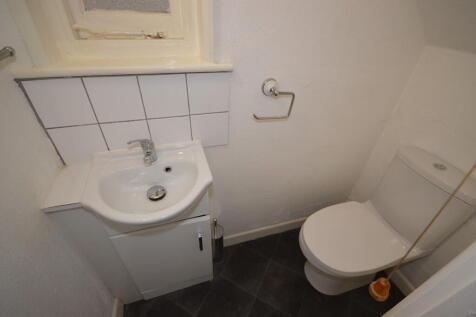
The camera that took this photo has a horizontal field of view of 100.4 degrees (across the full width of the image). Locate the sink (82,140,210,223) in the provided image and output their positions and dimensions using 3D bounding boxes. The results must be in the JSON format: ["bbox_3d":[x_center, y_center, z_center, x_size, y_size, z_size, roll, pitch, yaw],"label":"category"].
[{"bbox_3d":[-0.296,0.105,0.685,0.396,0.150,0.344,-9,36,-15],"label":"sink"}]

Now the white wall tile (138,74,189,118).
[{"bbox_3d":[-0.256,-0.219,0.701,0.151,0.148,0.008,-9,36,-15],"label":"white wall tile"}]

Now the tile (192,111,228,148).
[{"bbox_3d":[-0.114,-0.116,0.826,0.151,0.150,0.008,-9,36,-15],"label":"tile"}]

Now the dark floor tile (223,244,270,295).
[{"bbox_3d":[0.050,0.619,1.130,0.212,0.008,0.212,17,35,24],"label":"dark floor tile"}]

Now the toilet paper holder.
[{"bbox_3d":[0.132,-0.232,0.779,0.170,0.148,0.072,-9,33,-16],"label":"toilet paper holder"}]

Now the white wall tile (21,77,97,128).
[{"bbox_3d":[-0.534,-0.166,0.603,0.145,0.147,0.008,-9,33,-16],"label":"white wall tile"}]

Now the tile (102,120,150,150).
[{"bbox_3d":[-0.396,-0.061,0.723,0.149,0.149,0.008,-9,33,-16],"label":"tile"}]

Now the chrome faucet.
[{"bbox_3d":[-0.334,-0.015,0.687,0.090,0.090,0.102,-9,36,-15],"label":"chrome faucet"}]

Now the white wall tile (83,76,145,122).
[{"bbox_3d":[-0.392,-0.188,0.644,0.149,0.147,0.008,-9,33,-16],"label":"white wall tile"}]

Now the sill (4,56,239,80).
[{"bbox_3d":[-0.332,-0.310,0.665,0.615,0.026,0.154,-9,36,-15],"label":"sill"}]

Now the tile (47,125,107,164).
[{"bbox_3d":[-0.537,-0.039,0.682,0.145,0.149,0.008,-9,33,-16],"label":"tile"}]

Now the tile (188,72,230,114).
[{"bbox_3d":[-0.110,-0.241,0.741,0.151,0.148,0.008,-9,36,-15],"label":"tile"}]

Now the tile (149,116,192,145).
[{"bbox_3d":[-0.260,-0.093,0.786,0.151,0.150,0.008,-9,36,-15],"label":"tile"}]

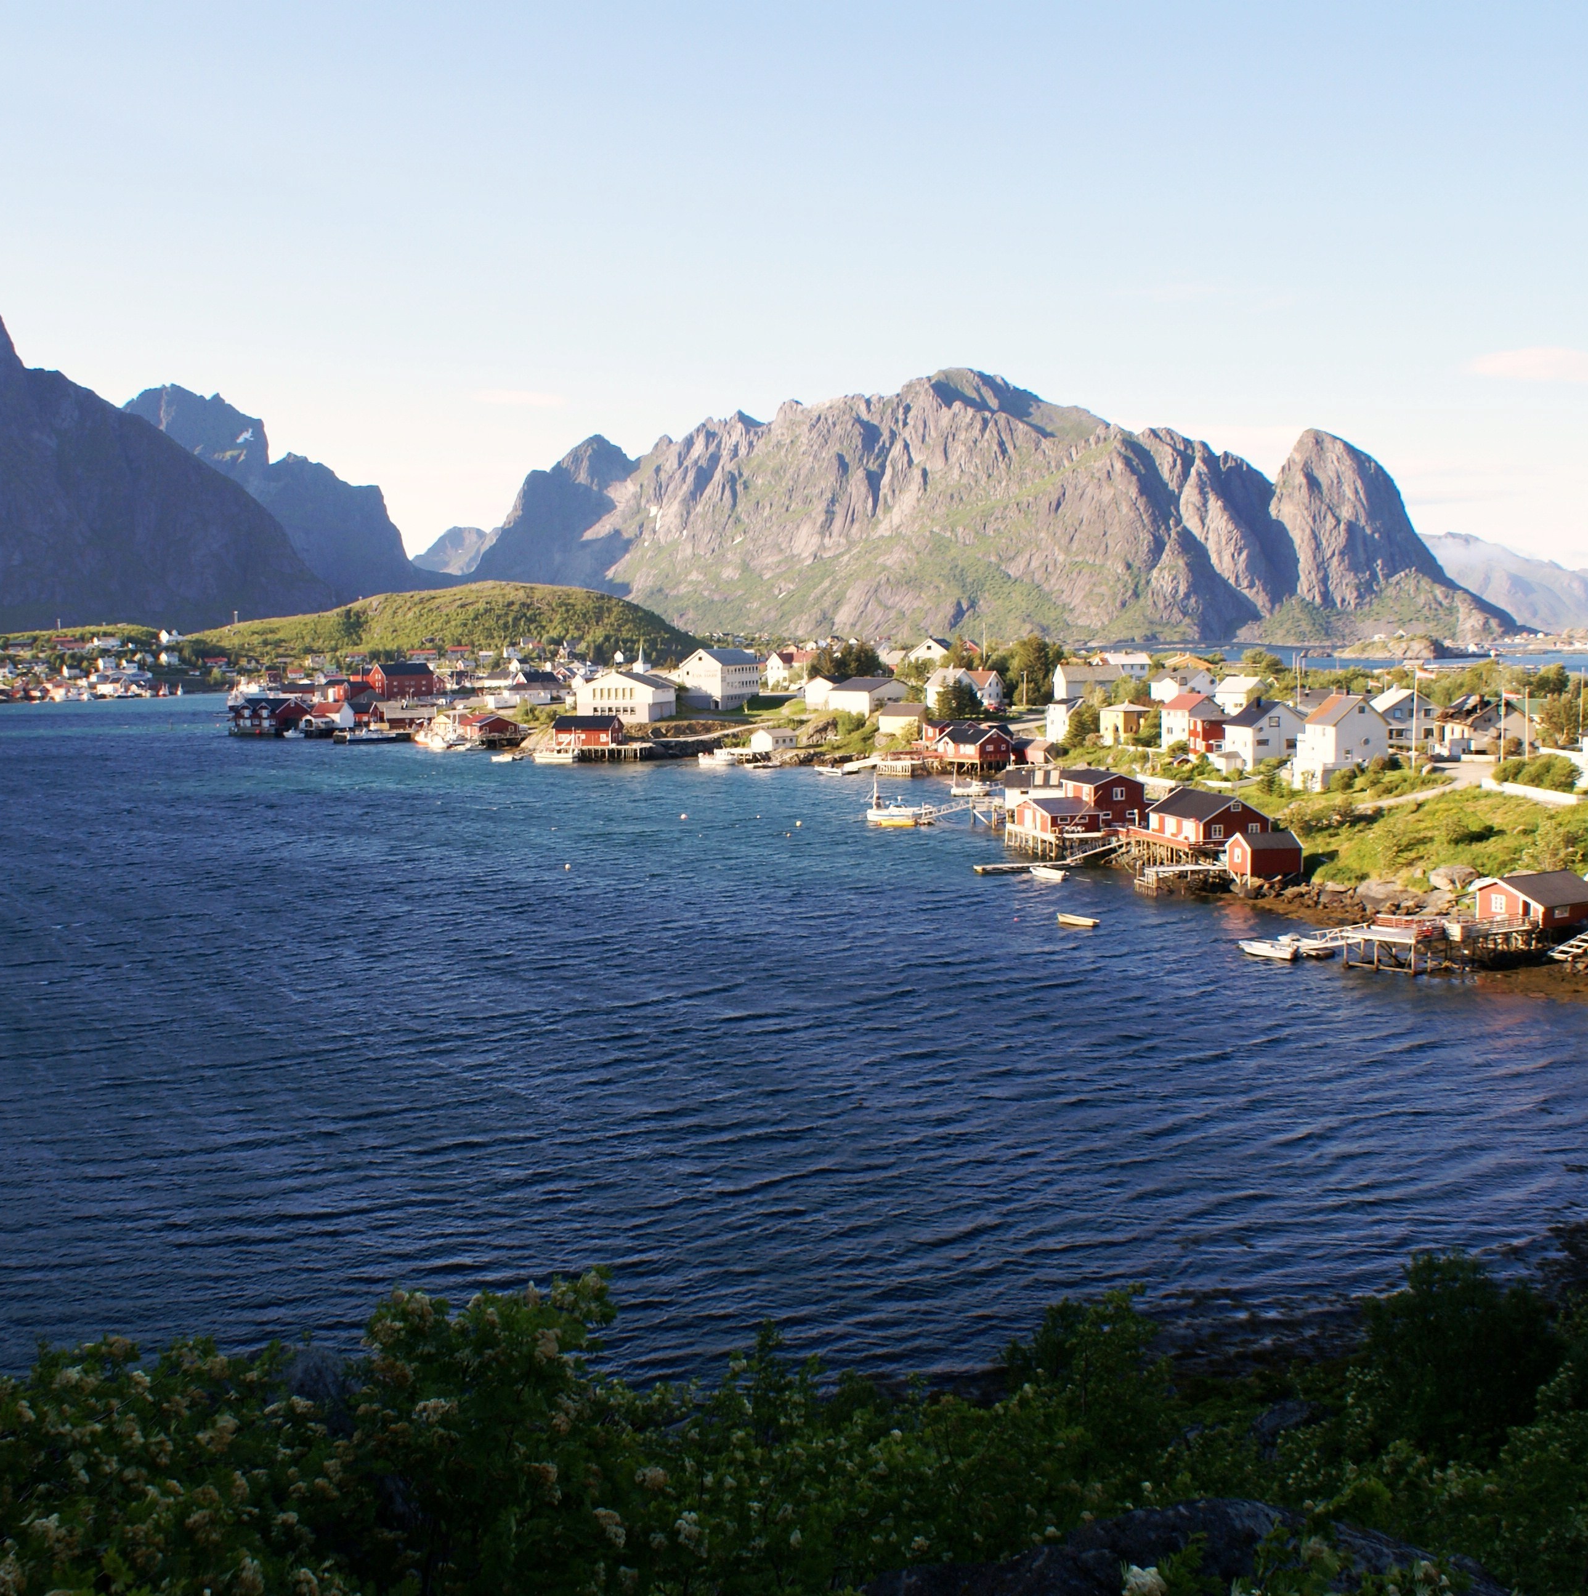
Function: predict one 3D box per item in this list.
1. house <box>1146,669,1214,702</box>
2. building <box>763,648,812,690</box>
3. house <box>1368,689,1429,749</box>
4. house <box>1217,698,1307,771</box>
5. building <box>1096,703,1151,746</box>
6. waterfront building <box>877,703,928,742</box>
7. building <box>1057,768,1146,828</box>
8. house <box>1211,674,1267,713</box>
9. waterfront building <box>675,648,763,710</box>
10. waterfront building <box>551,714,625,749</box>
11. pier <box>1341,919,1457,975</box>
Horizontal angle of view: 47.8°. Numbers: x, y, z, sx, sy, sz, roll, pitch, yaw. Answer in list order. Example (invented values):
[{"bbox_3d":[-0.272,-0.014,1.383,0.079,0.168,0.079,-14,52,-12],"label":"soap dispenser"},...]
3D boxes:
[{"bbox_3d":[72.850,-20.420,336.800,9.000,7.200,10.500,-3,6,-30],"label":"house"},{"bbox_3d":[-1.630,-34.940,490.820,11.500,9.350,8.500,2,6,25],"label":"building"},{"bbox_3d":[90.403,-11.361,265.415,8.820,9.220,7.490,-1,5,-3],"label":"house"},{"bbox_3d":[65.212,-8.691,247.610,8.590,9.090,7.550,-2,5,-17],"label":"house"},{"bbox_3d":[49.010,-10.950,266.130,5.400,6.140,6.300,-3,6,-25],"label":"building"},{"bbox_3d":[21.220,-15.100,342.770,7.800,6.000,7.000,1,6,17],"label":"waterfront building"},{"bbox_3d":[31.220,0.040,180.740,5.700,5.290,8.100,-2,5,-16],"label":"building"},{"bbox_3d":[73.860,-16.630,295.770,5.800,6.090,9.000,-2,5,-17],"label":"house"},{"bbox_3d":[-18.903,-31.134,469.470,12.440,15.380,19.750,3,6,31],"label":"waterfront building"},{"bbox_3d":[-42.080,-13.780,366.370,12.000,6.000,8.000,1,5,12],"label":"waterfront building"},{"bbox_3d":[46.460,11.320,137.980,5.600,3.300,5.800,-5,7,-42],"label":"pier"}]

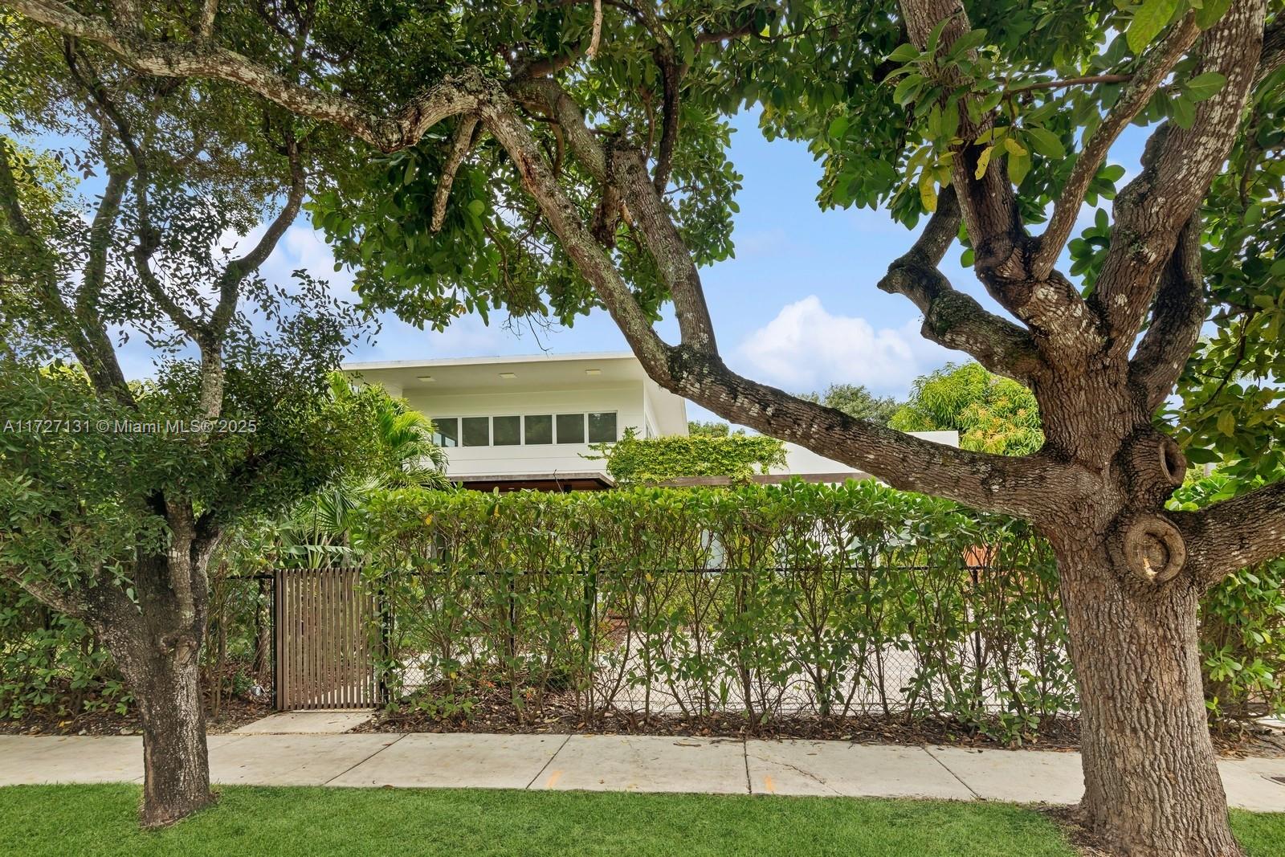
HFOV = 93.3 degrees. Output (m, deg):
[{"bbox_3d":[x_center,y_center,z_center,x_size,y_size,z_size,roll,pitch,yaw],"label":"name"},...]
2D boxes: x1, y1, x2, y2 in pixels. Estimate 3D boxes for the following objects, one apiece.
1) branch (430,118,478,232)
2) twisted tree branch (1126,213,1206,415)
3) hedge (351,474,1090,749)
[{"bbox_3d":[-1.120,-1.500,3.600,0.270,0.680,0.220,-2,-4,6],"label":"branch"},{"bbox_3d":[3.080,-0.660,3.580,0.350,1.120,0.380,-4,-5,40],"label":"twisted tree branch"},{"bbox_3d":[0.480,1.530,5.400,6.300,2.050,0.850,-2,-4,6],"label":"hedge"}]

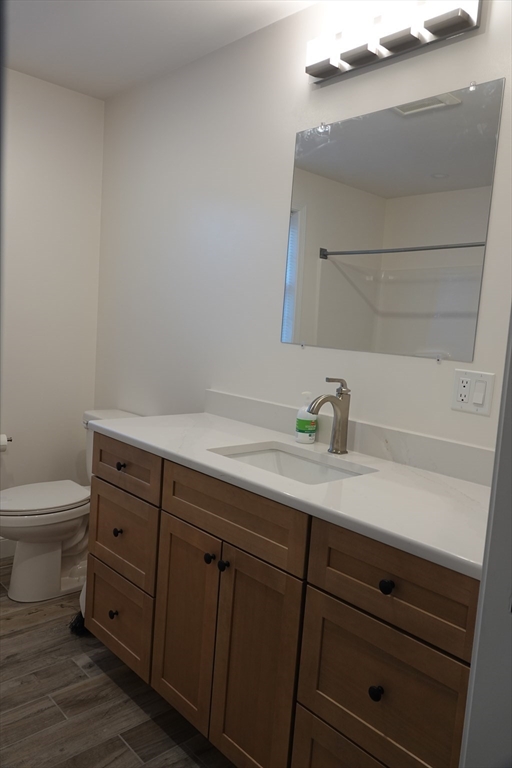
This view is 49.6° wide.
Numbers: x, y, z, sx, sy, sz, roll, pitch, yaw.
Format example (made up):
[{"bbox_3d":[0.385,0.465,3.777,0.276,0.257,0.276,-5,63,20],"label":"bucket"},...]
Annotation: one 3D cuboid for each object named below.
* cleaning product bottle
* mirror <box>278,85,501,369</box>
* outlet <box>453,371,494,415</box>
[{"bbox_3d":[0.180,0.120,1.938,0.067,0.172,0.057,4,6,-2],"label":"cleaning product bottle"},{"bbox_3d":[0.382,-0.488,1.795,0.010,0.766,0.752,-2,9,-44],"label":"mirror"},{"bbox_3d":[0.615,0.025,1.574,0.010,0.117,0.116,-2,9,-44],"label":"outlet"}]

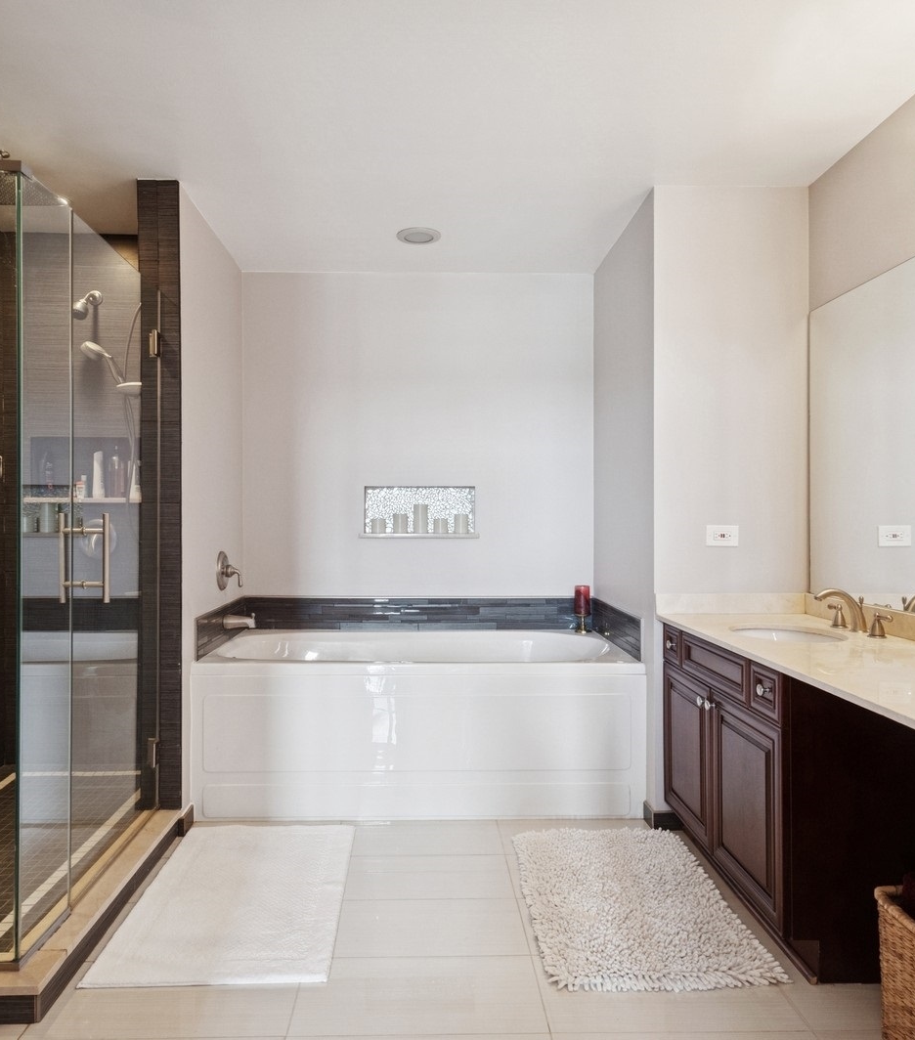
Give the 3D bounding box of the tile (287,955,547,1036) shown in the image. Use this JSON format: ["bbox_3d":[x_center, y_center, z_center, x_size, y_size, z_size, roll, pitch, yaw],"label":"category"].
[{"bbox_3d":[-0.095,1.192,1.851,0.610,0.010,0.303,0,0,-2],"label":"tile"}]

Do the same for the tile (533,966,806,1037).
[{"bbox_3d":[0.518,1.192,1.861,0.610,0.010,0.303,0,0,-2],"label":"tile"}]

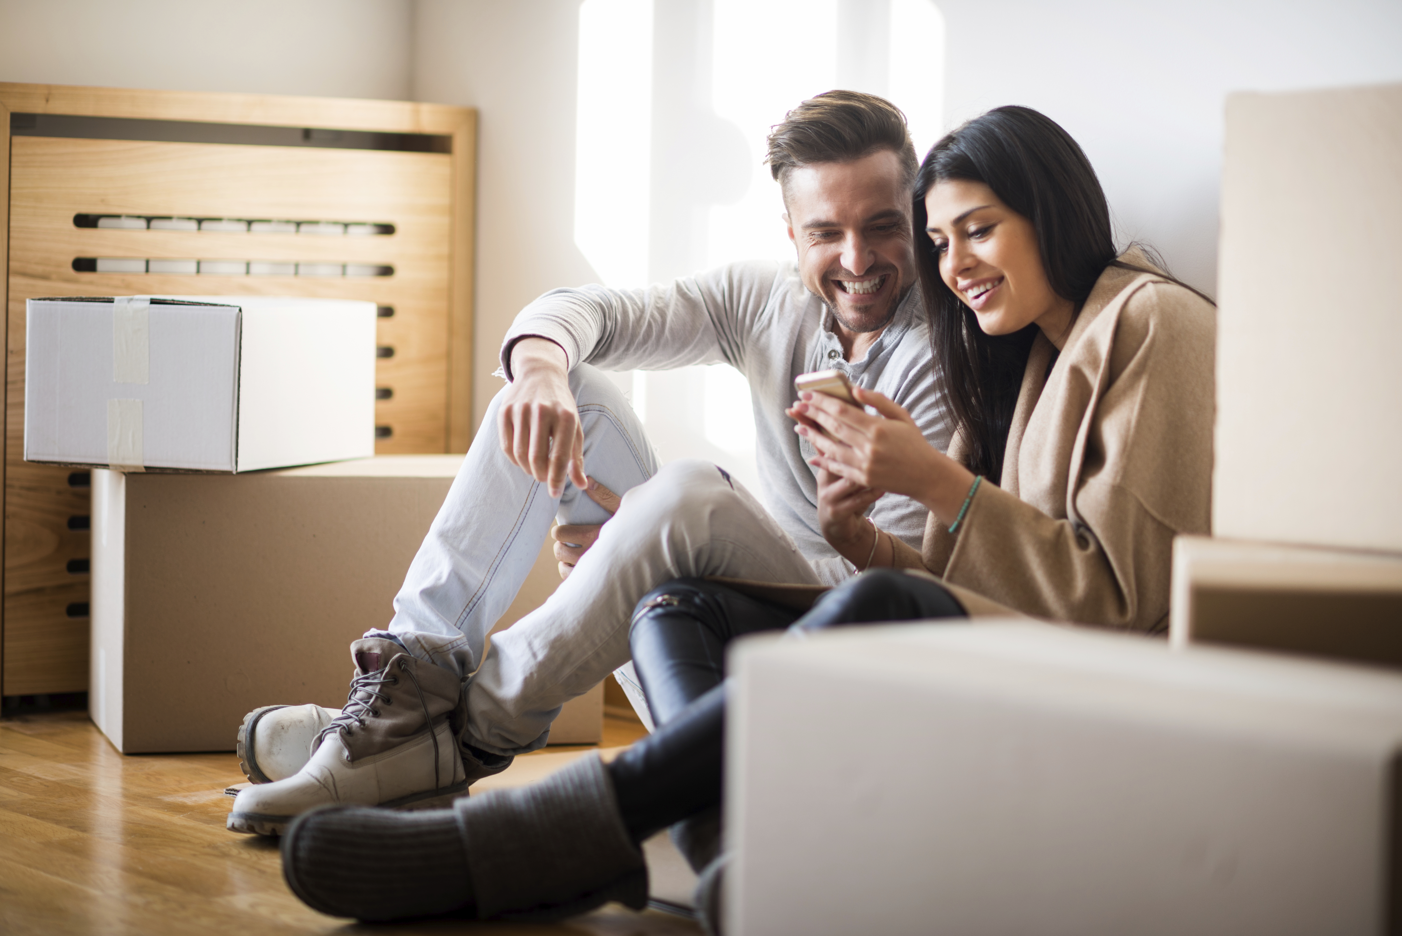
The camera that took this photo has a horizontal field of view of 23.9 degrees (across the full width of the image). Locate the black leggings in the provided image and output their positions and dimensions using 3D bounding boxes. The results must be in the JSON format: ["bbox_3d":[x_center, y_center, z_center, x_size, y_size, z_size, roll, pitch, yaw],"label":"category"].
[{"bbox_3d":[0.142,0.242,3.295,0.540,0.330,0.370,-1,5,-33],"label":"black leggings"}]

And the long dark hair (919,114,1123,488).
[{"bbox_3d":[0.322,-0.177,3.385,0.225,0.380,0.195,-2,6,-45],"label":"long dark hair"}]

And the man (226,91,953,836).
[{"bbox_3d":[-0.063,-0.019,3.704,0.887,0.800,0.580,-2,6,-45],"label":"man"}]

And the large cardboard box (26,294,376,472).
[{"bbox_3d":[-0.635,-0.112,4.253,0.295,0.202,0.386,3,4,20],"label":"large cardboard box"}]

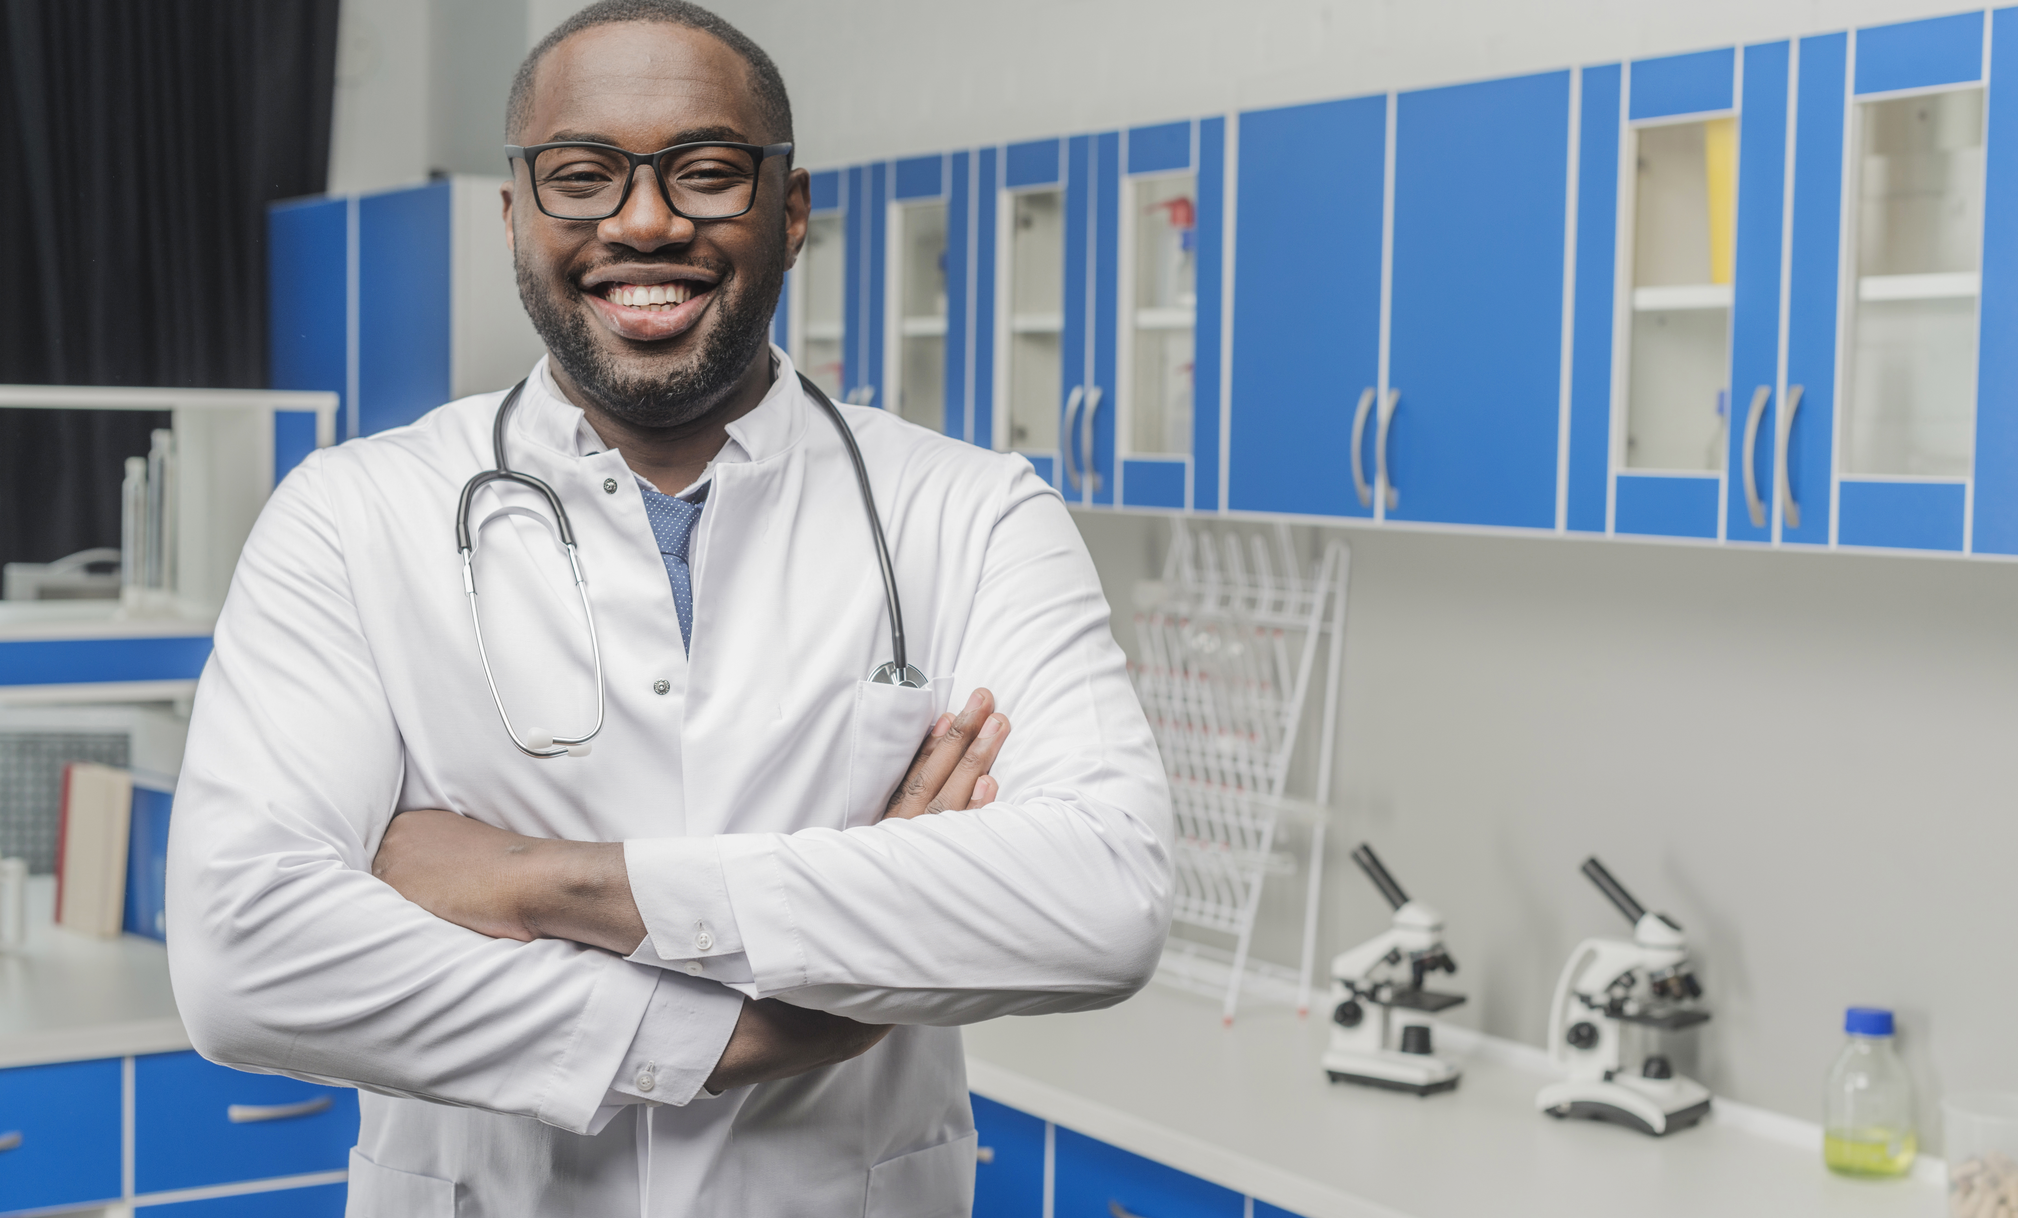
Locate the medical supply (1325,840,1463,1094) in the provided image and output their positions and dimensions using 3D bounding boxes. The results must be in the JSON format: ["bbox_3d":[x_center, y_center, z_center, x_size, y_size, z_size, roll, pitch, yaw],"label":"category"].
[{"bbox_3d":[0.484,0.446,3.514,0.155,0.298,0.112,4,5,36],"label":"medical supply"}]

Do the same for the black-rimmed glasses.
[{"bbox_3d":[-0.203,-0.241,1.589,0.158,0.045,0.140,-1,8,-5],"label":"black-rimmed glasses"}]

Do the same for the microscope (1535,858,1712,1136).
[{"bbox_3d":[0.740,0.457,3.365,0.180,0.305,0.132,4,5,41],"label":"microscope"}]

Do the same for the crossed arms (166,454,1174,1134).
[{"bbox_3d":[-0.183,0.088,1.550,0.545,0.350,0.320,1,4,-6],"label":"crossed arms"}]

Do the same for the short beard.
[{"bbox_3d":[-0.201,-0.153,1.575,0.150,0.105,0.110,-1,8,-5],"label":"short beard"}]

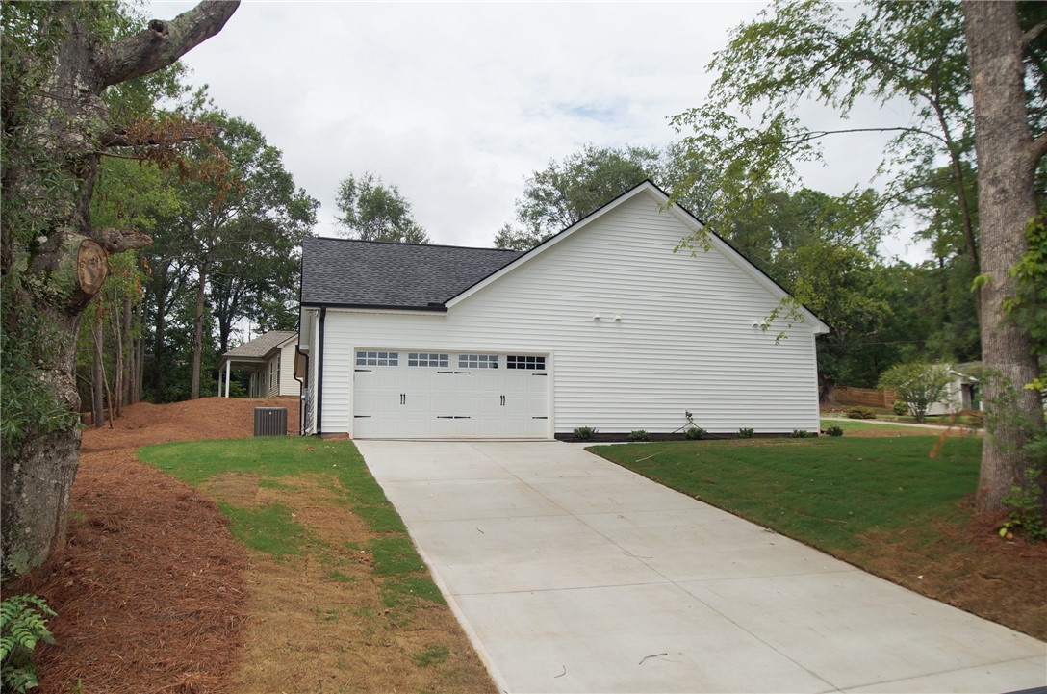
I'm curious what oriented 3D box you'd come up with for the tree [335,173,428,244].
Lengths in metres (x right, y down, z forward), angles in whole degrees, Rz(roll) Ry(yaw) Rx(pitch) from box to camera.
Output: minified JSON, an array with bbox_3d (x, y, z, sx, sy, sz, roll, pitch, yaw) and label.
[{"bbox_3d":[-9.279,-3.233,46.121,7.200,15.944,7.200,2,-7,-17],"label":"tree"}]

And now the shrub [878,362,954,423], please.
[{"bbox_3d":[23.236,2.680,43.000,4.448,3.535,4.314,2,-7,-17],"label":"shrub"}]

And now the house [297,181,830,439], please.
[{"bbox_3d":[-0.164,-0.381,25.072,14.563,6.919,14.001,2,-7,-17],"label":"house"}]

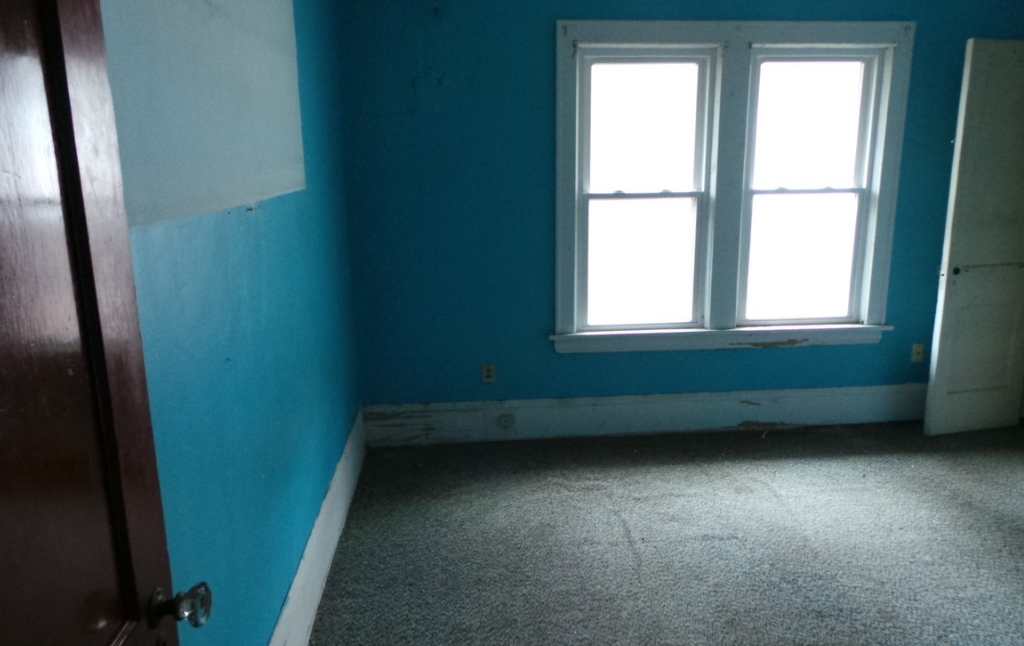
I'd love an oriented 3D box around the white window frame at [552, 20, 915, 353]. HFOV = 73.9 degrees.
[{"bbox_3d":[1.188,-0.709,3.690,1.962,1.726,0.140,-2,11,-5],"label":"white window frame"}]

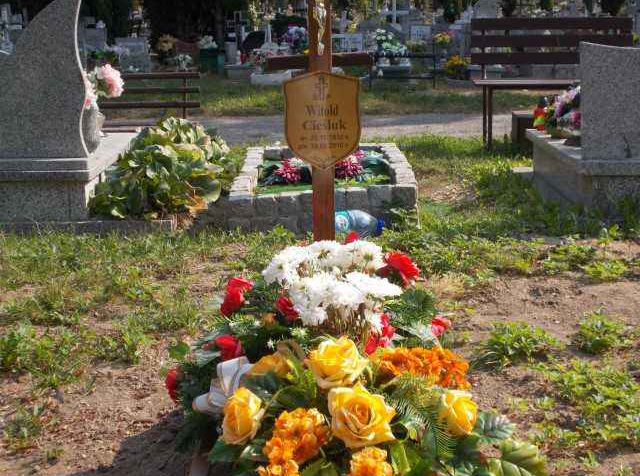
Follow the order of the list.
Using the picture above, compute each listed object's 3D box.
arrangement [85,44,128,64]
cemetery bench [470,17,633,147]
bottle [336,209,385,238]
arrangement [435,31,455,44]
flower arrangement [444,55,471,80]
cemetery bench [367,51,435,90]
[{"bbox_3d":[-3.033,-2.619,15.303,0.560,0.280,0.350,-1,13,0],"label":"arrangement"},{"bbox_3d":[1.733,-1.156,7.913,1.207,0.915,0.460,-1,13,0],"label":"cemetery bench"},{"bbox_3d":[0.146,-0.055,4.903,0.310,0.145,0.145,-3,13,-16],"label":"bottle"},{"bbox_3d":[1.625,-2.596,13.882,0.285,0.178,0.240,0,14,0],"label":"arrangement"},{"bbox_3d":[1.739,-2.156,13.562,0.320,0.330,0.320,-1,13,0],"label":"flower arrangement"},{"bbox_3d":[0.960,-1.922,12.399,0.775,0.407,0.280,0,14,0],"label":"cemetery bench"}]

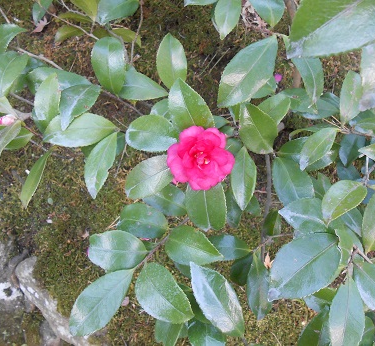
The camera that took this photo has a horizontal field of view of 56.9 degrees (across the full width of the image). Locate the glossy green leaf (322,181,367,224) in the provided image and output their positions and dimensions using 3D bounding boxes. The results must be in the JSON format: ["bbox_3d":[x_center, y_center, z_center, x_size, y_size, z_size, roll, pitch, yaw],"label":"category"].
[{"bbox_3d":[0.159,0.030,0.350,0.057,0.012,0.034,-44,69,0],"label":"glossy green leaf"}]

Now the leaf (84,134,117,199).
[{"bbox_3d":[-0.111,-0.009,0.440,0.036,0.013,0.087,21,96,12],"label":"leaf"}]

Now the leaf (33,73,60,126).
[{"bbox_3d":[-0.181,-0.094,0.445,0.033,0.012,0.074,13,98,-17],"label":"leaf"}]

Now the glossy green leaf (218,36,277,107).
[{"bbox_3d":[0.062,-0.104,0.360,0.042,0.012,0.091,40,96,8],"label":"glossy green leaf"}]

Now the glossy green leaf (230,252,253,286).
[{"bbox_3d":[0.067,0.117,0.420,0.028,0.010,0.047,26,103,15],"label":"glossy green leaf"}]

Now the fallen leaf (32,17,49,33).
[{"bbox_3d":[-0.267,-0.265,0.625,0.035,0.010,0.036,32,73,17],"label":"fallen leaf"}]

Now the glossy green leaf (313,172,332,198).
[{"bbox_3d":[0.183,0.027,0.460,0.030,0.012,0.056,-15,79,13],"label":"glossy green leaf"}]

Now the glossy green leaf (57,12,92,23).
[{"bbox_3d":[-0.171,-0.238,0.530,0.053,0.012,0.030,6,31,0],"label":"glossy green leaf"}]

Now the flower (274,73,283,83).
[{"bbox_3d":[0.143,-0.152,0.550,0.022,0.013,0.022,0,63,0],"label":"flower"}]

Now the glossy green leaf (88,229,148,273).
[{"bbox_3d":[-0.079,0.088,0.390,0.070,0.010,0.049,0,73,8],"label":"glossy green leaf"}]

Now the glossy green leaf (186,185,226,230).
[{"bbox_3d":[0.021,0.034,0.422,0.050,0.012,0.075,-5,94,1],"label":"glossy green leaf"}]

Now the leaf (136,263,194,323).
[{"bbox_3d":[-0.026,0.136,0.393,0.050,0.012,0.086,-38,93,-7],"label":"leaf"}]

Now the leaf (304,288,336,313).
[{"bbox_3d":[0.144,0.134,0.365,0.042,0.012,0.032,5,78,14],"label":"leaf"}]

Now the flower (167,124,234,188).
[{"bbox_3d":[0.015,-0.015,0.370,0.071,0.036,0.068,0,84,0],"label":"flower"}]

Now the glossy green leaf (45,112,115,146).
[{"bbox_3d":[-0.113,-0.045,0.368,0.076,0.012,0.034,-8,79,-10],"label":"glossy green leaf"}]

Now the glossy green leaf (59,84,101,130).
[{"bbox_3d":[-0.133,-0.081,0.430,0.037,0.013,0.070,40,90,16],"label":"glossy green leaf"}]

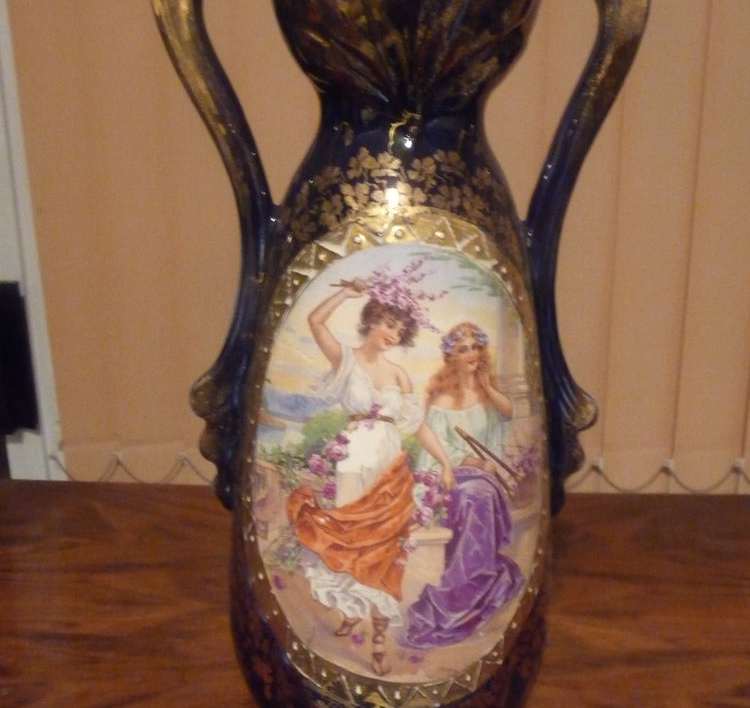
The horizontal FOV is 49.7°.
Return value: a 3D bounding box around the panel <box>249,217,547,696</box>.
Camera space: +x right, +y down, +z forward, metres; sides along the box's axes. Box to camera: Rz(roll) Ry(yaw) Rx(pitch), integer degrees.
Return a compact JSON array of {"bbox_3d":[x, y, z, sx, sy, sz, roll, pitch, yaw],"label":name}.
[{"bbox_3d":[0.014,0.056,0.429,0.172,0.261,0.061,-1,15,-6],"label":"panel"}]

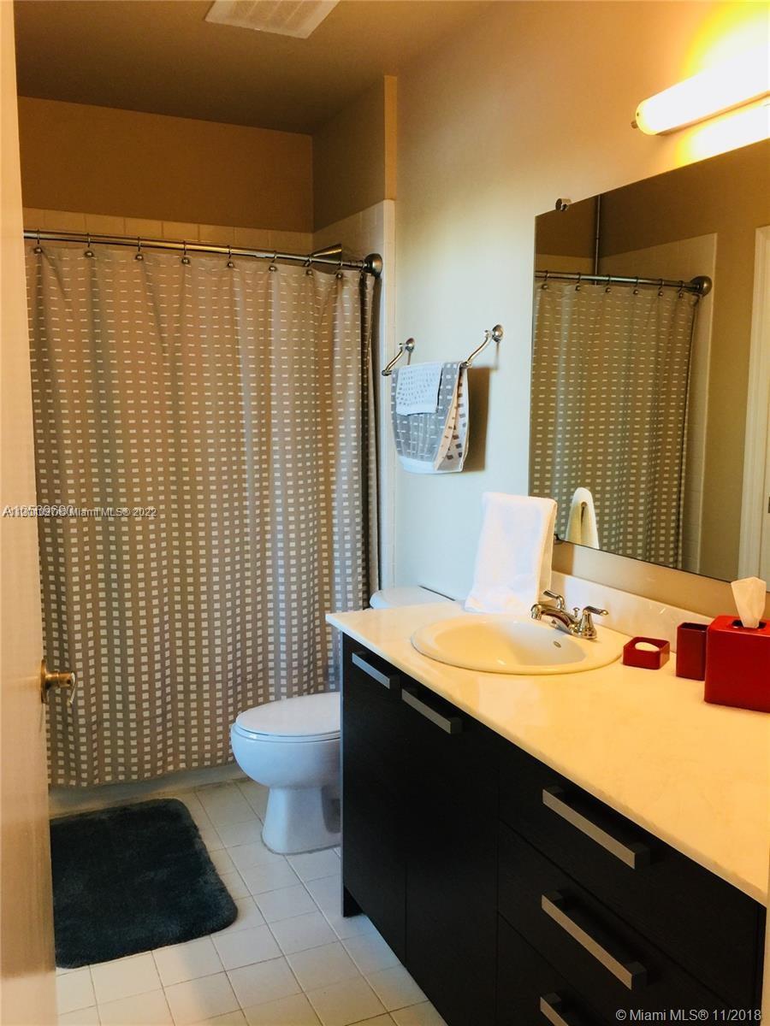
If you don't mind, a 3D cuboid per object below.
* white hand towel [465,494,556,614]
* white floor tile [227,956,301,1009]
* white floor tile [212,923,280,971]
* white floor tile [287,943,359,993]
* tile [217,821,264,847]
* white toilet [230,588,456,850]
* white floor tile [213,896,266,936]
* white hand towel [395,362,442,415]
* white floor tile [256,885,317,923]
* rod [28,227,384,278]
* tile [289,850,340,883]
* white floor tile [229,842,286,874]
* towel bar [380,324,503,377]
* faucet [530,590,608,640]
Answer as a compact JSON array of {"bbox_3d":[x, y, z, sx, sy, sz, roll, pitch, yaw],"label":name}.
[{"bbox_3d":[0.354,0.105,2.397,0.191,0.319,0.123,4,8,29],"label":"white hand towel"},{"bbox_3d":[-0.297,1.160,2.118,0.150,0.010,0.146,-3,8,-25],"label":"white floor tile"},{"bbox_3d":[-0.360,1.142,2.252,0.150,0.010,0.146,-3,8,-25],"label":"white floor tile"},{"bbox_3d":[-0.158,1.152,2.182,0.150,0.010,0.146,-3,8,-25],"label":"white floor tile"},{"bbox_3d":[-0.471,1.070,2.869,0.150,0.010,0.150,-3,7,-24],"label":"tile"},{"bbox_3d":[-0.142,0.684,2.874,0.757,0.755,0.445,-3,8,-25],"label":"white toilet"},{"bbox_3d":[-0.422,1.125,2.386,0.150,0.010,0.146,-3,8,-25],"label":"white floor tile"},{"bbox_3d":[0.120,-0.406,2.825,0.045,0.164,0.319,-3,8,-25],"label":"white hand towel"},{"bbox_3d":[-0.282,1.120,2.455,0.150,0.010,0.150,-3,7,-24],"label":"white floor tile"},{"bbox_3d":[-0.713,-0.917,2.975,1.515,0.085,0.085,-3,7,-24],"label":"rod"},{"bbox_3d":[-0.205,1.091,2.648,0.150,0.010,0.146,-3,8,-25],"label":"tile"},{"bbox_3d":[-0.408,1.087,2.731,0.150,0.010,0.150,-3,7,-24],"label":"white floor tile"},{"bbox_3d":[0.170,-0.542,2.891,0.118,0.140,0.660,-3,7,-24],"label":"towel bar"},{"bbox_3d":[0.416,0.249,2.069,0.165,0.080,0.250,-3,7,-24],"label":"faucet"}]

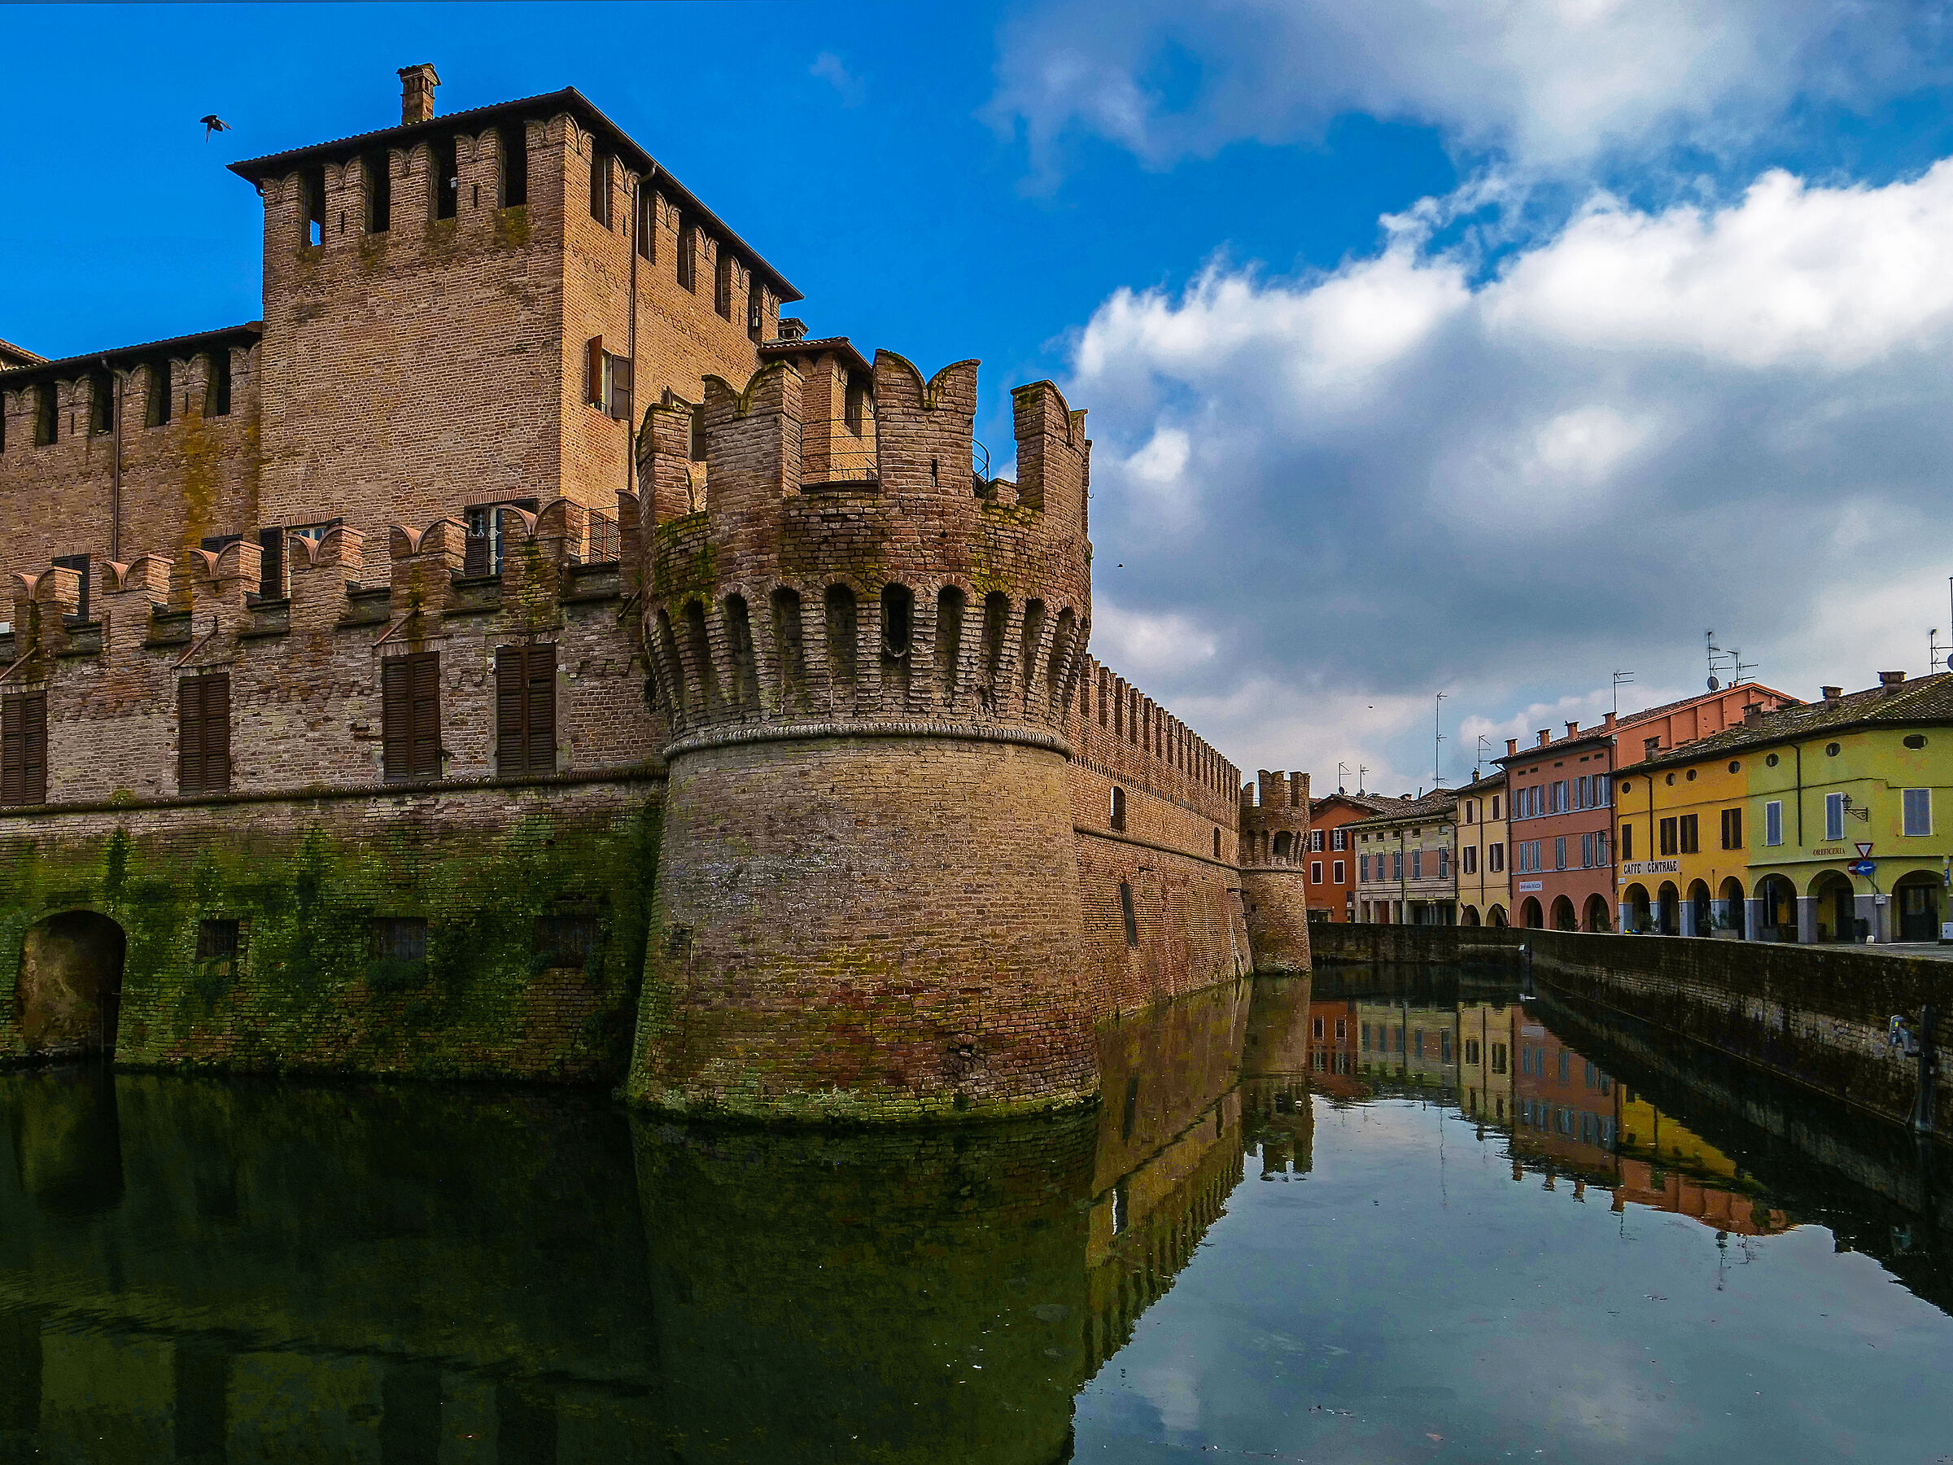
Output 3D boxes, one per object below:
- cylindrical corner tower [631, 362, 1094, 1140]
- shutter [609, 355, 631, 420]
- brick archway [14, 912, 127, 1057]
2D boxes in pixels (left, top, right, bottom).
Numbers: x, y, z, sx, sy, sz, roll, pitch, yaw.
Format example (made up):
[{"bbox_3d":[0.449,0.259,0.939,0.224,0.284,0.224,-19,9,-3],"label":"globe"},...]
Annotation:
[{"bbox_3d":[-1.460,0.360,18.350,6.200,8.800,6.200,0,-6,0],"label":"cylindrical corner tower"},{"bbox_3d":[-7.770,-7.530,29.690,0.430,1.420,0.050,3,-7,-28],"label":"shutter"},{"bbox_3d":[-16.150,4.550,24.700,2.500,2.700,1.000,-2,-6,18],"label":"brick archway"}]

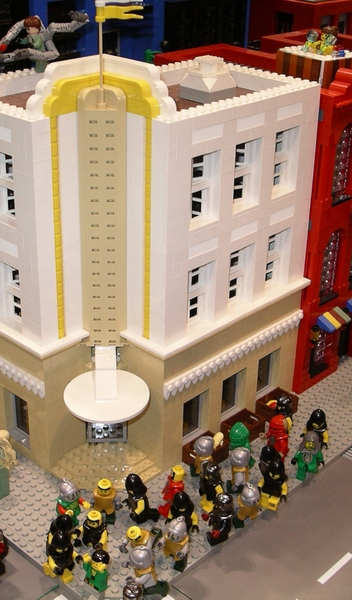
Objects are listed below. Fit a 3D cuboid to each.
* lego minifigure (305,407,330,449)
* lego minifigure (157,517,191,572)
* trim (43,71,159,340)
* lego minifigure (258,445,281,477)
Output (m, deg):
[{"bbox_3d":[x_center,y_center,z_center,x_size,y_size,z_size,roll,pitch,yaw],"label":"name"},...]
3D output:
[{"bbox_3d":[0.117,0.110,0.713,0.026,0.043,0.014,22,33,36],"label":"lego minifigure"},{"bbox_3d":[0.002,0.168,0.588,0.024,0.042,0.018,15,29,26],"label":"lego minifigure"},{"bbox_3d":[-0.052,-0.066,0.626,0.079,0.191,0.044,0,26,-2],"label":"trim"},{"bbox_3d":[0.071,0.132,0.666,0.016,0.041,0.024,-19,33,-35],"label":"lego minifigure"}]

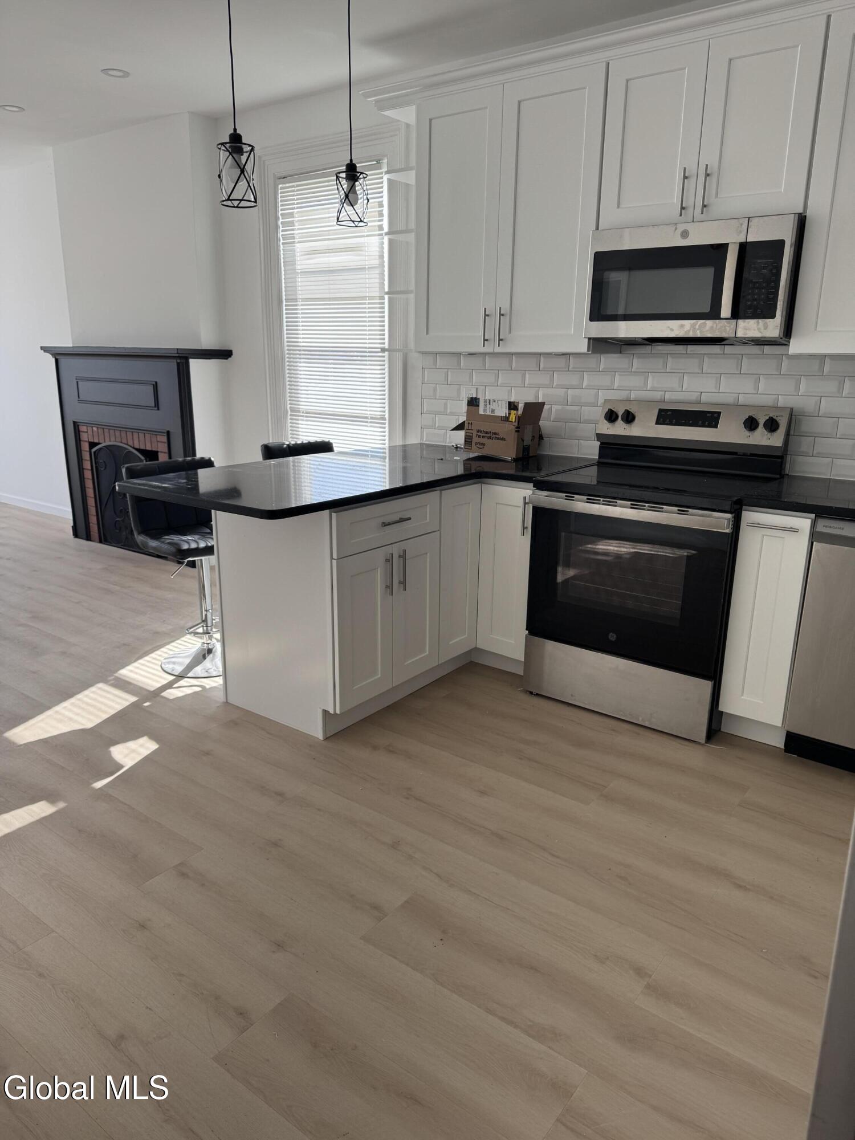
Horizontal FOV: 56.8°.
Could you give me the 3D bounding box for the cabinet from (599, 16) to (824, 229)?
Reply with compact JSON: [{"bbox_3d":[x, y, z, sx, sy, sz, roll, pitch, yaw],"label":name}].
[{"bbox_3d":[1.062,-1.583,2.926,0.758,0.592,0.324,12,19,35],"label":"cabinet"}]

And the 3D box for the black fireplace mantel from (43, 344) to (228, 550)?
[{"bbox_3d":[-2.019,-0.829,5.529,1.570,1.387,0.400,12,19,35],"label":"black fireplace mantel"}]

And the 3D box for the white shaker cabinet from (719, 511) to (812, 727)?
[{"bbox_3d":[1.343,0.125,2.970,0.225,0.795,0.610,12,19,35],"label":"white shaker cabinet"}]

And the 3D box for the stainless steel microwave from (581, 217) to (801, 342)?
[{"bbox_3d":[1.028,-1.089,3.035,0.757,0.418,0.392,12,19,35],"label":"stainless steel microwave"}]

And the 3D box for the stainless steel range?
[{"bbox_3d":[0.889,-0.046,3.139,0.761,1.188,0.730,12,19,35],"label":"stainless steel range"}]

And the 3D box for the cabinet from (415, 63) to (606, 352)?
[{"bbox_3d":[0.397,-1.494,3.461,0.902,1.057,0.324,12,19,35],"label":"cabinet"}]

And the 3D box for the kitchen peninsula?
[{"bbox_3d":[-0.169,0.036,3.314,1.115,0.917,1.845,12,19,35],"label":"kitchen peninsula"}]

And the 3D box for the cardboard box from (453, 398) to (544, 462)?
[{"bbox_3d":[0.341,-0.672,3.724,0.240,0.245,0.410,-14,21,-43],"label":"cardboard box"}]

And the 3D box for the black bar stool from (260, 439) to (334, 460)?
[{"bbox_3d":[-0.615,-0.202,4.222,0.420,0.890,0.470,-9,18,-30],"label":"black bar stool"}]

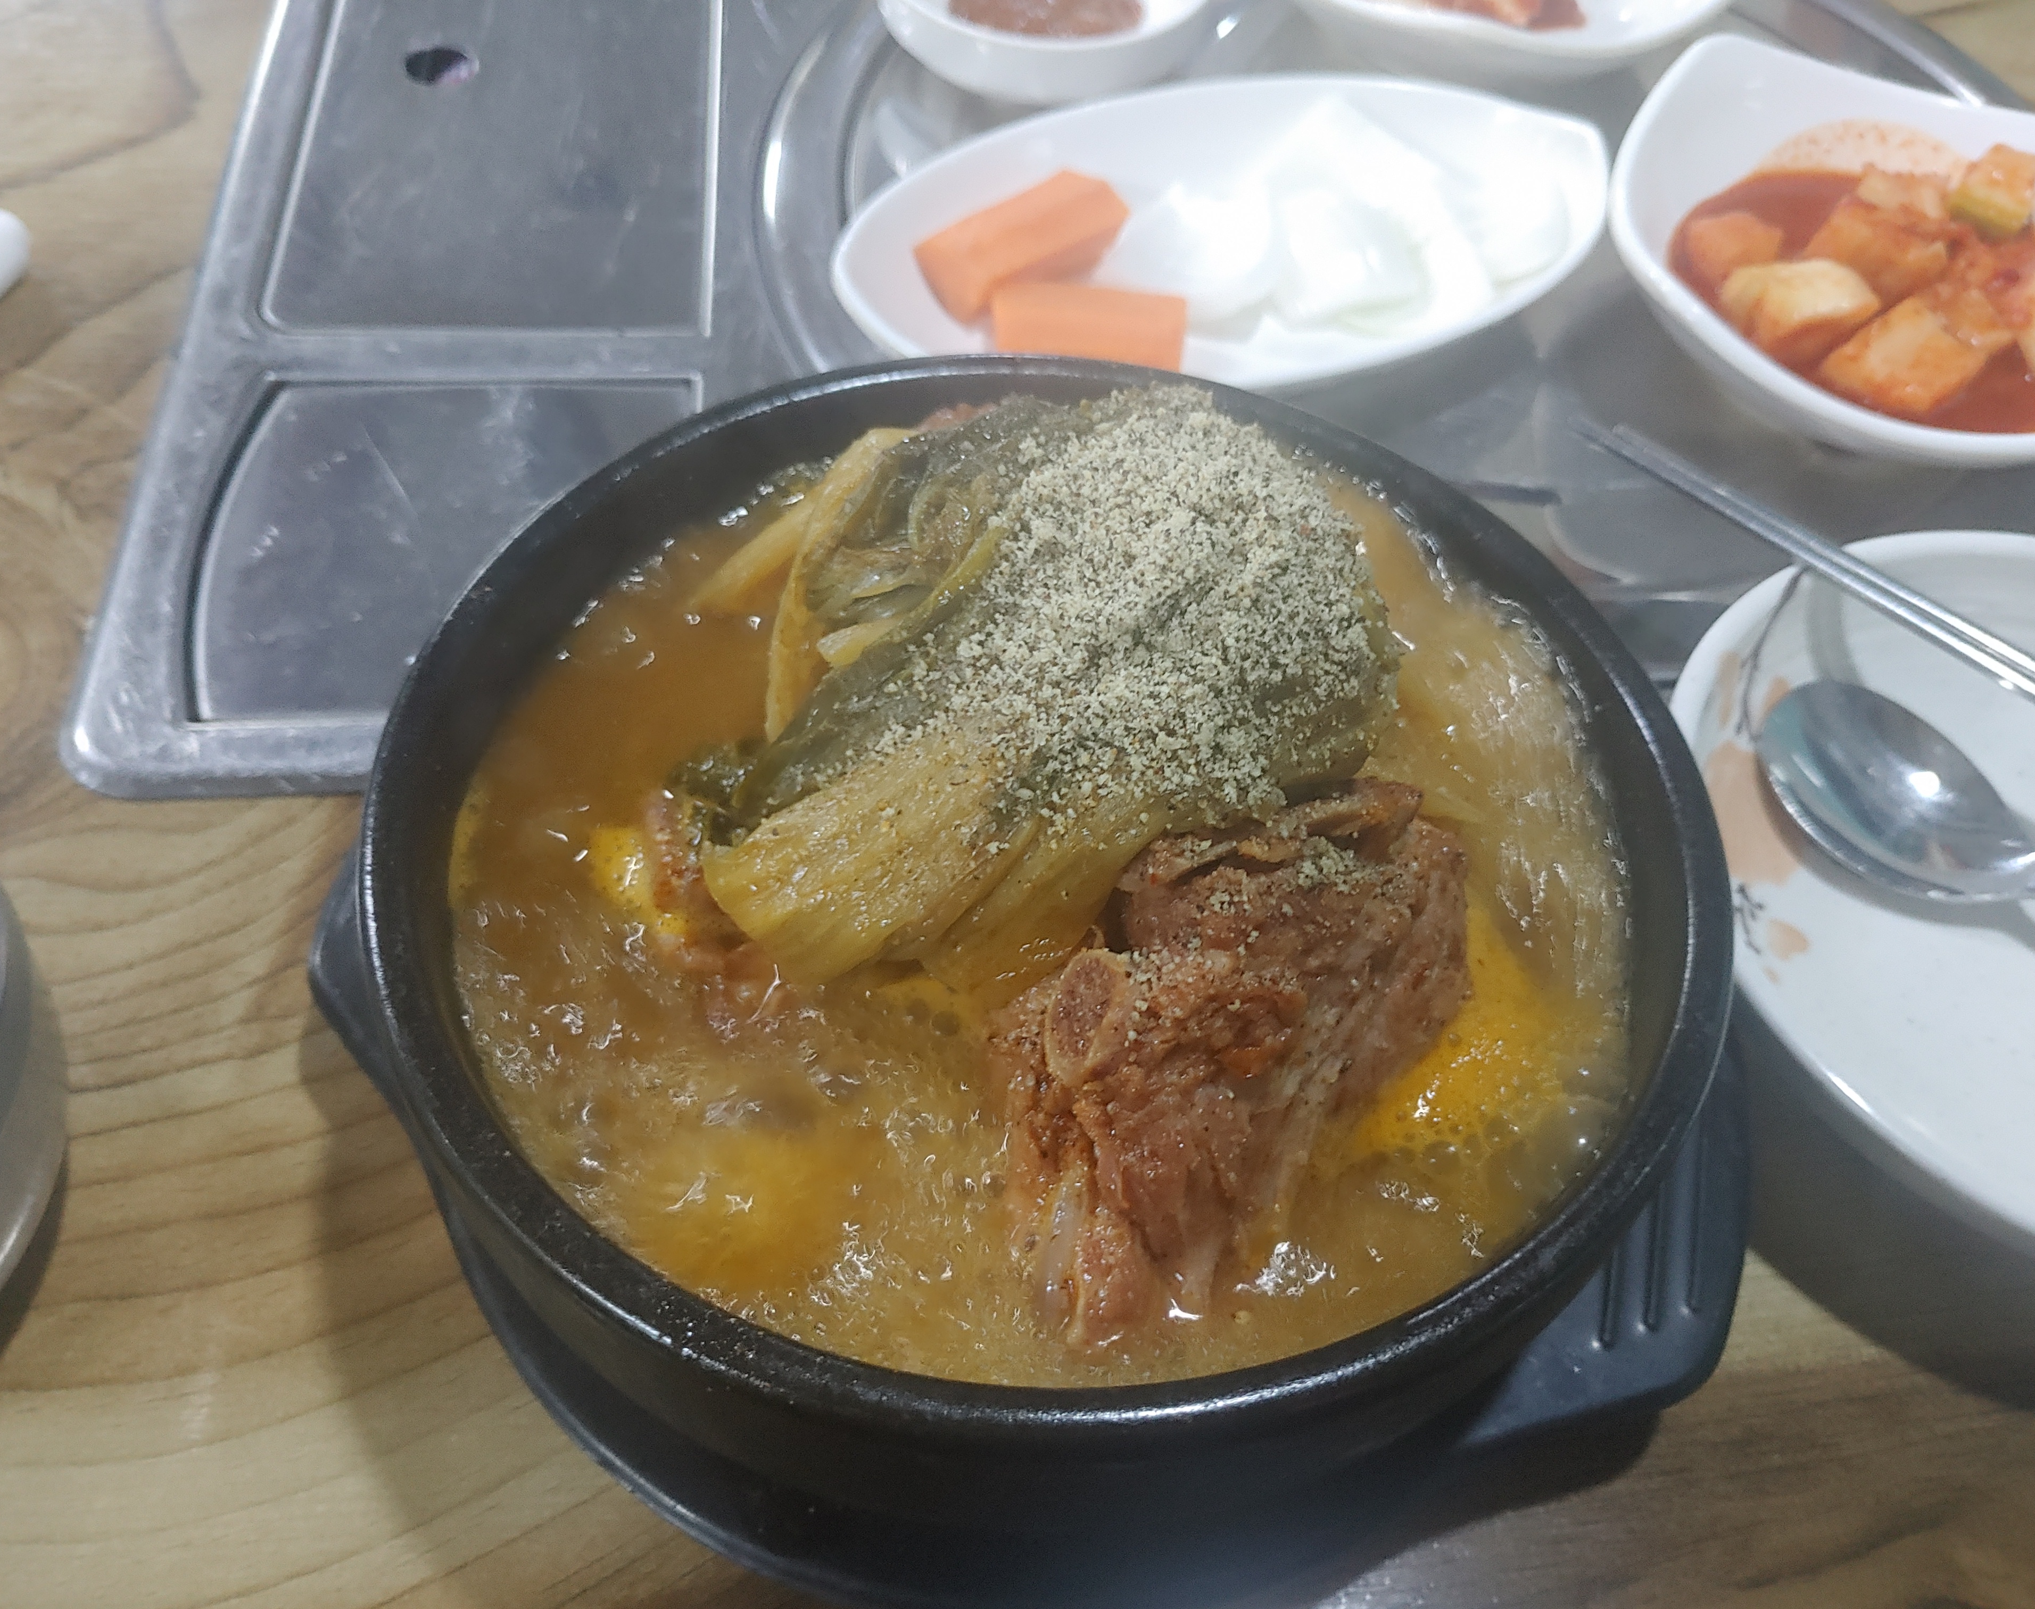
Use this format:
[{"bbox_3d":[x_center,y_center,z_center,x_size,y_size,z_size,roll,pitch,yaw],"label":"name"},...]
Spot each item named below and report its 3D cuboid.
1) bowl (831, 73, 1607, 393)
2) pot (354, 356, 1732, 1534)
[{"bbox_3d":[0.054,-0.128,0.402,0.193,0.042,0.123,-10,54,-8],"label":"bowl"},{"bbox_3d":[0.004,0.021,0.262,0.185,0.090,0.185,0,53,0],"label":"pot"}]

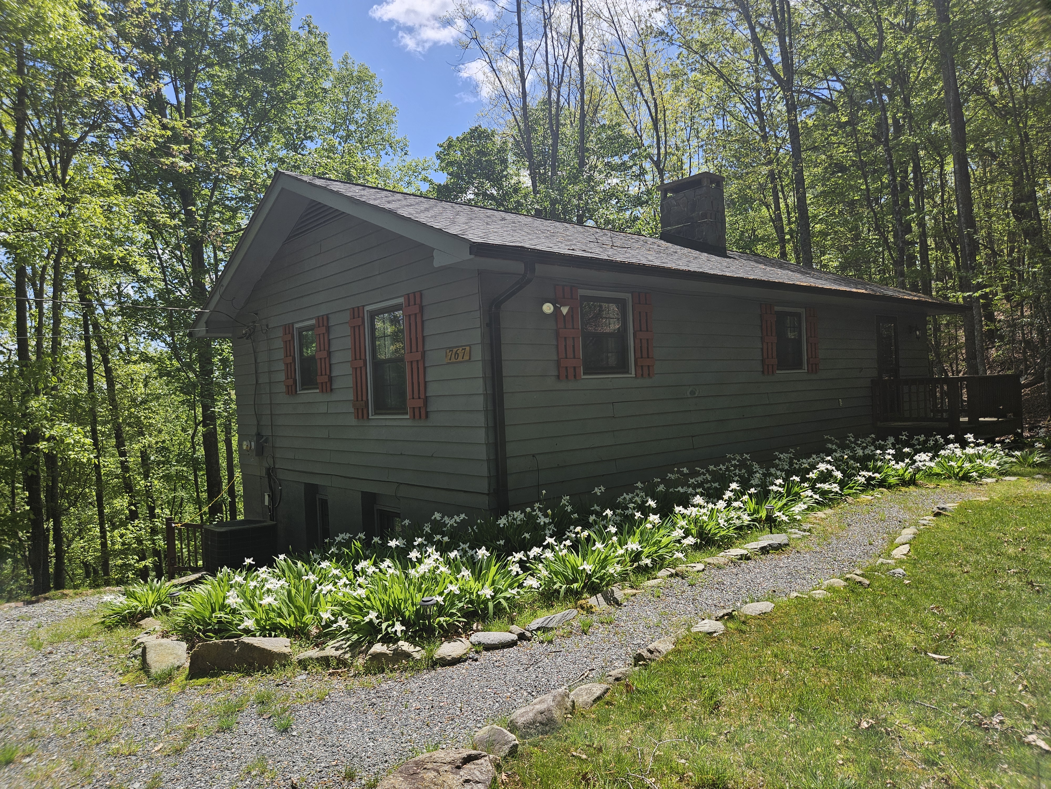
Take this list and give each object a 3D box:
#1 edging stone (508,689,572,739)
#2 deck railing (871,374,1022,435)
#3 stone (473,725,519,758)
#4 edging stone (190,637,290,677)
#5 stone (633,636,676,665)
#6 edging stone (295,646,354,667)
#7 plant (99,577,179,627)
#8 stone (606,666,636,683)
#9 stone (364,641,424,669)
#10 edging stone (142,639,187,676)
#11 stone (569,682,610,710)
[{"bbox_3d":[0.071,1.528,3.389,0.339,0.135,0.203,-3,0,-38],"label":"edging stone"},{"bbox_3d":[8.690,0.145,14.340,3.700,1.030,1.450,-3,0,-41],"label":"deck railing"},{"bbox_3d":[-0.126,1.452,2.955,0.190,0.100,0.140,-3,0,-18],"label":"stone"},{"bbox_3d":[-1.678,1.527,4.175,0.550,0.200,0.260,-3,0,-9],"label":"edging stone"},{"bbox_3d":[0.729,1.415,3.914,0.300,0.085,0.130,-3,0,-39],"label":"stone"},{"bbox_3d":[-1.260,1.633,4.381,0.365,0.083,0.197,-3,0,5],"label":"edging stone"},{"bbox_3d":[-2.948,1.533,5.347,0.580,0.340,0.480,-3,0,-29],"label":"plant"},{"bbox_3d":[0.500,1.445,3.658,0.165,0.055,0.100,-3,0,-28],"label":"stone"},{"bbox_3d":[-0.811,1.592,4.308,0.365,0.123,0.204,-3,0,5],"label":"stone"},{"bbox_3d":[-2.162,1.557,4.173,0.260,0.180,0.200,-3,0,-28],"label":"edging stone"},{"bbox_3d":[0.330,1.540,3.593,0.237,0.067,0.137,-3,0,-40],"label":"stone"}]

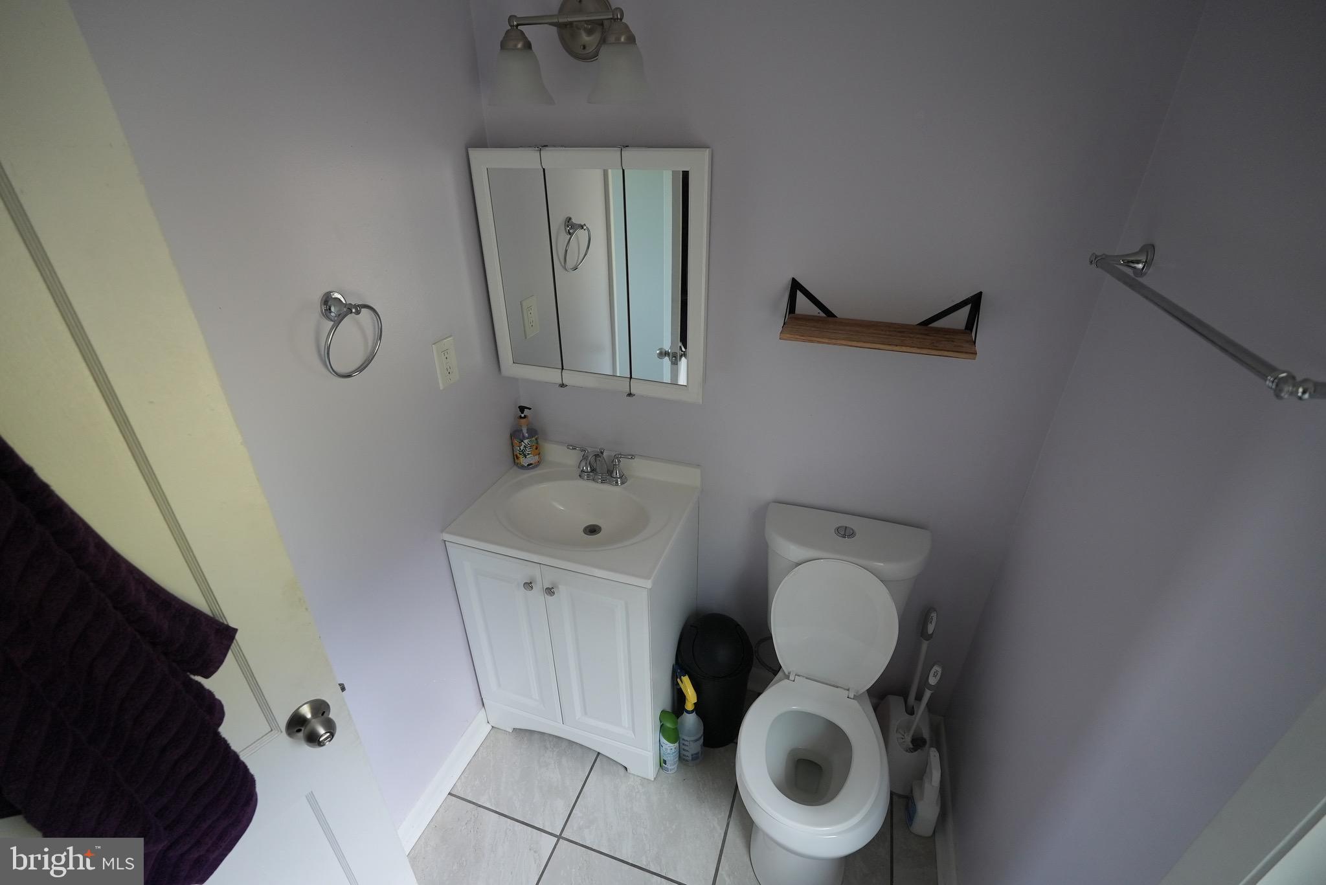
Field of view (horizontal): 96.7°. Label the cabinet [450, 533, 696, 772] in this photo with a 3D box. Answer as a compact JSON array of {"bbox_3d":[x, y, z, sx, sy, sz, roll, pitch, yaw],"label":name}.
[{"bbox_3d":[-0.240,0.561,1.937,0.605,0.805,0.456,9,30,17],"label":"cabinet"}]

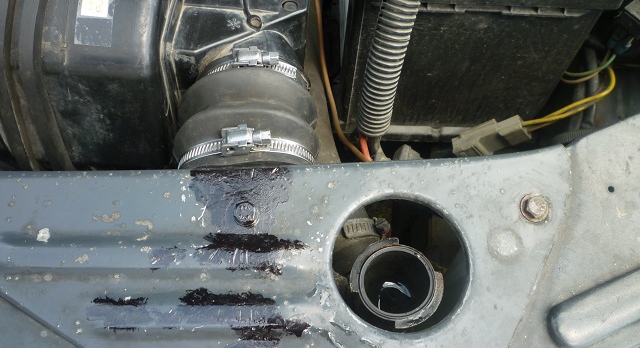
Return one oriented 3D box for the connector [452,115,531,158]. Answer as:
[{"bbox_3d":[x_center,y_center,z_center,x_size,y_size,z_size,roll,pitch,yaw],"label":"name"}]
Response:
[{"bbox_3d":[0.120,-0.025,0.375,0.054,0.018,0.022,-24,66,-14],"label":"connector"}]

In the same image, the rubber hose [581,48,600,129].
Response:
[{"bbox_3d":[0.248,-0.078,0.490,0.014,0.011,0.073,3,88,0],"label":"rubber hose"}]

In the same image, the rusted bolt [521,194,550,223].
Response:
[{"bbox_3d":[0.117,0.018,0.291,0.016,0.008,0.016,-1,71,2],"label":"rusted bolt"}]

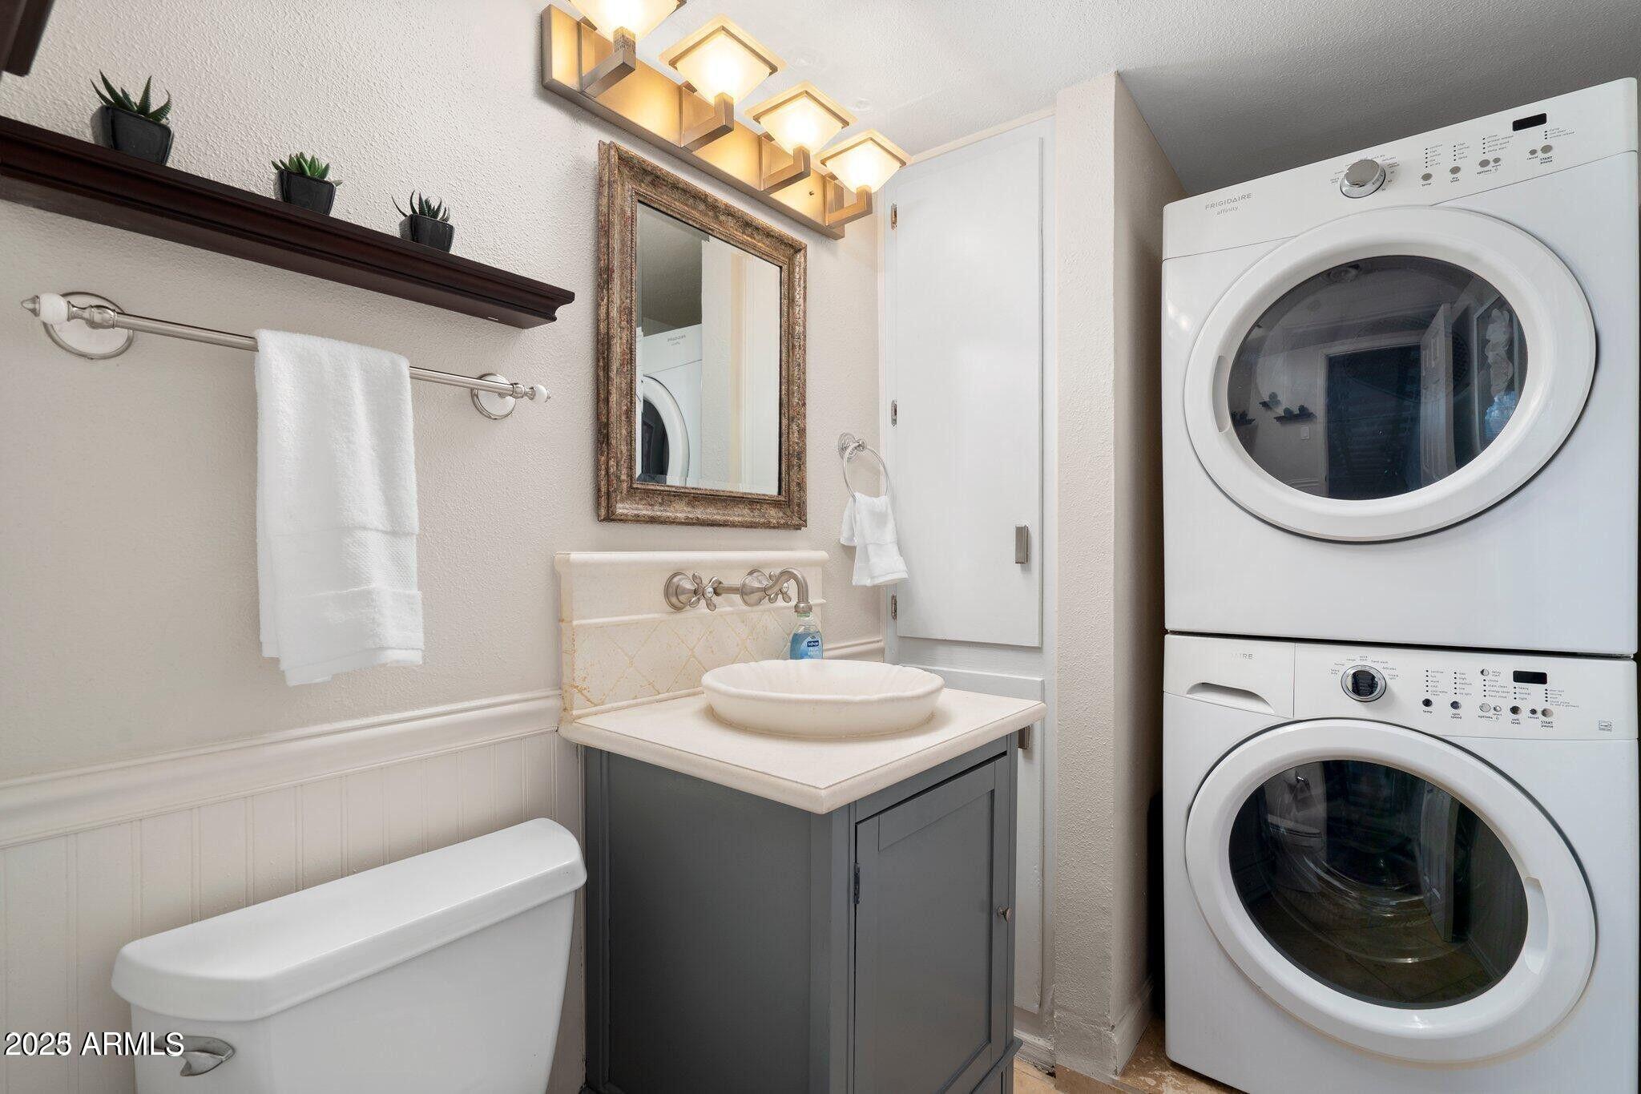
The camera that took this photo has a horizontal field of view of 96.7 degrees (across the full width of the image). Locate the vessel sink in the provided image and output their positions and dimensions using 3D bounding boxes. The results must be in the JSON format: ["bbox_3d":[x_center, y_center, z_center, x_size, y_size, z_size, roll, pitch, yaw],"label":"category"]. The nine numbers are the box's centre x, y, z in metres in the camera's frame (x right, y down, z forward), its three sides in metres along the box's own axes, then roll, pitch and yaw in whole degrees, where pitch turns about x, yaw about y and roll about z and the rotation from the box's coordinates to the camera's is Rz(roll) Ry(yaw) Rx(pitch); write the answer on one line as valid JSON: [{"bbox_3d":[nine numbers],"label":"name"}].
[{"bbox_3d":[0.005,0.260,1.298,0.426,0.060,0.426,0,0,0],"label":"vessel sink"}]

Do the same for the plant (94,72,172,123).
[{"bbox_3d":[-0.722,-0.467,0.768,0.058,0.058,0.060,0,-1,39],"label":"plant"}]

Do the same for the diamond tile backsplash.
[{"bbox_3d":[-0.211,0.148,1.459,0.045,0.277,0.676,0,-1,39],"label":"diamond tile backsplash"}]

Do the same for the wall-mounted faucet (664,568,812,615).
[{"bbox_3d":[-0.113,0.081,1.375,0.237,0.084,0.275,0,-1,39],"label":"wall-mounted faucet"}]

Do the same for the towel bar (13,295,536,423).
[{"bbox_3d":[-0.615,-0.237,0.937,0.075,0.073,0.557,0,-1,39],"label":"towel bar"}]

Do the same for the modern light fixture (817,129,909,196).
[{"bbox_3d":[0.103,-0.852,1.677,0.165,0.083,0.165,0,-1,39],"label":"modern light fixture"}]

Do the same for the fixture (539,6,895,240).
[{"bbox_3d":[-0.121,-0.826,1.440,0.215,0.139,0.815,0,-1,39],"label":"fixture"}]

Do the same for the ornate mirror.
[{"bbox_3d":[-0.205,-0.373,1.475,0.037,0.662,0.538,0,-1,39],"label":"ornate mirror"}]

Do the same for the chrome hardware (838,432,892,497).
[{"bbox_3d":[0.099,-0.189,1.827,0.065,0.203,0.172,0,-1,39],"label":"chrome hardware"}]

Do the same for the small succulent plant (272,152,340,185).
[{"bbox_3d":[-0.625,-0.459,0.888,0.058,0.046,0.062,0,-1,39],"label":"small succulent plant"}]

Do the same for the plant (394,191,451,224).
[{"bbox_3d":[-0.541,-0.458,0.991,0.056,0.050,0.060,0,-1,39],"label":"plant"}]

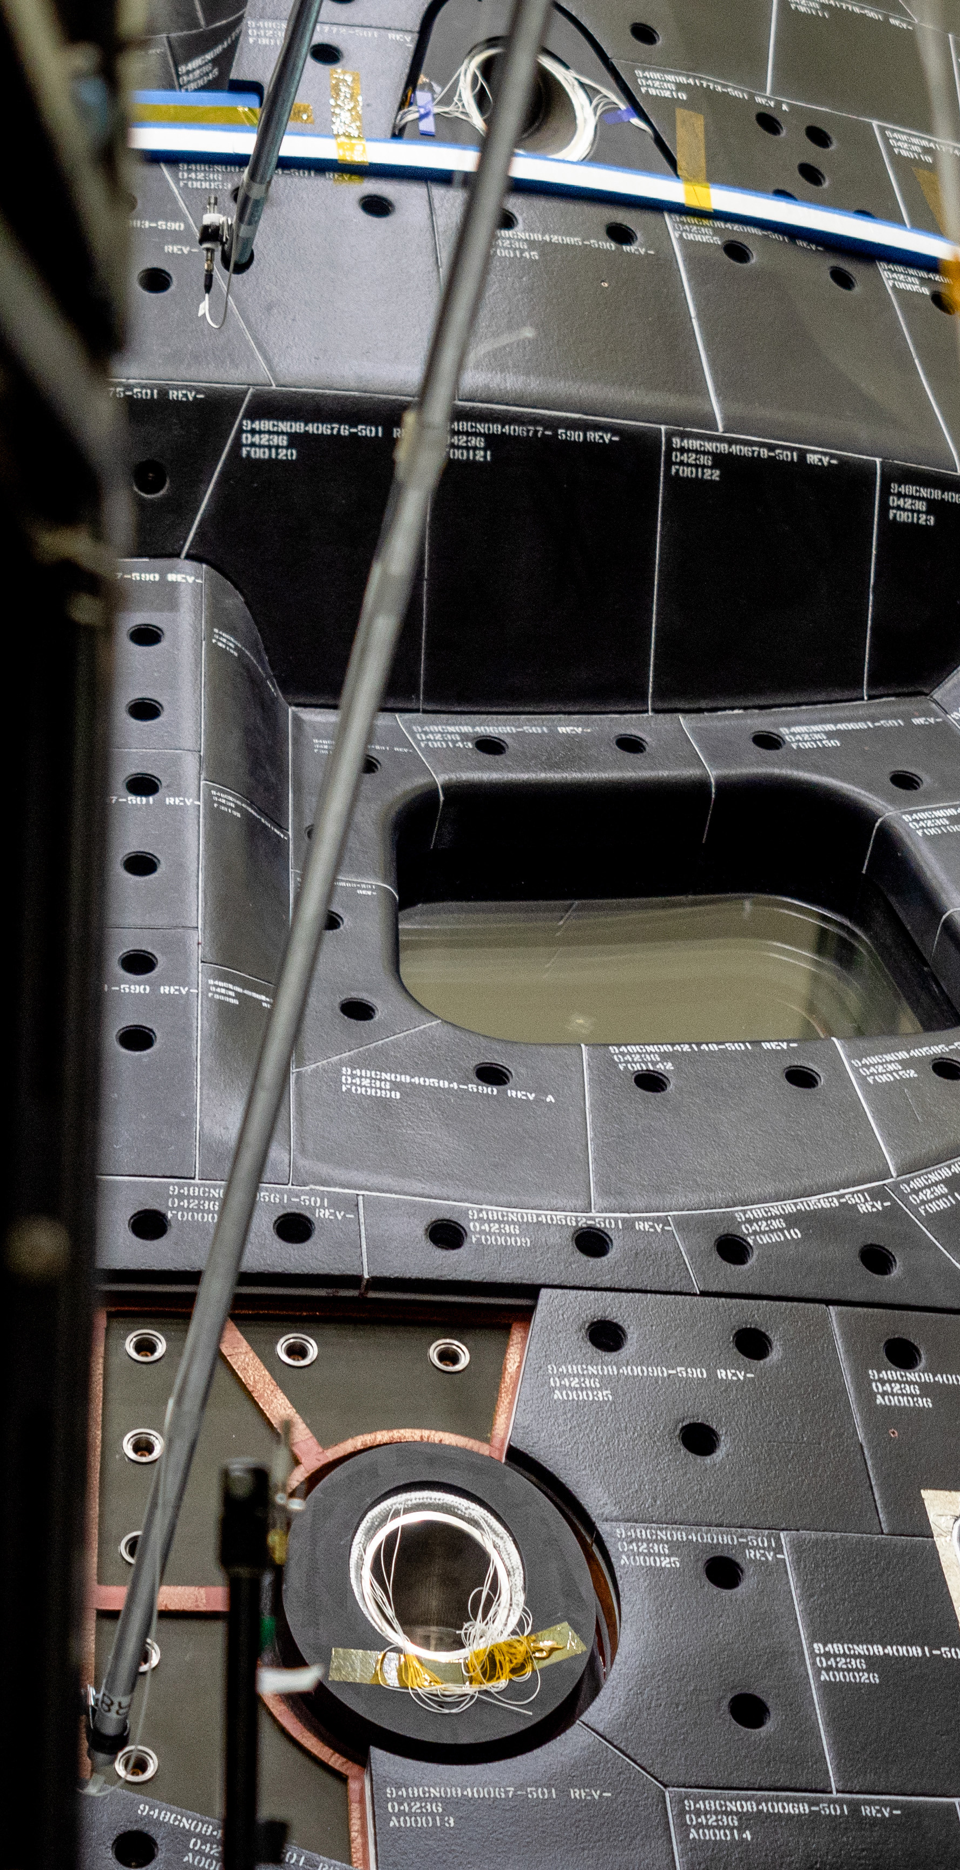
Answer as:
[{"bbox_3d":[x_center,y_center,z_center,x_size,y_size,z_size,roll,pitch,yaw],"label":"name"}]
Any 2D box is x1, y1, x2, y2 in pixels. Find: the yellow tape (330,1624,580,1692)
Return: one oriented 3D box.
[{"bbox_3d":[-0.013,0.464,3.680,0.174,0.037,0.012,-4,-28,-20],"label":"yellow tape"}]

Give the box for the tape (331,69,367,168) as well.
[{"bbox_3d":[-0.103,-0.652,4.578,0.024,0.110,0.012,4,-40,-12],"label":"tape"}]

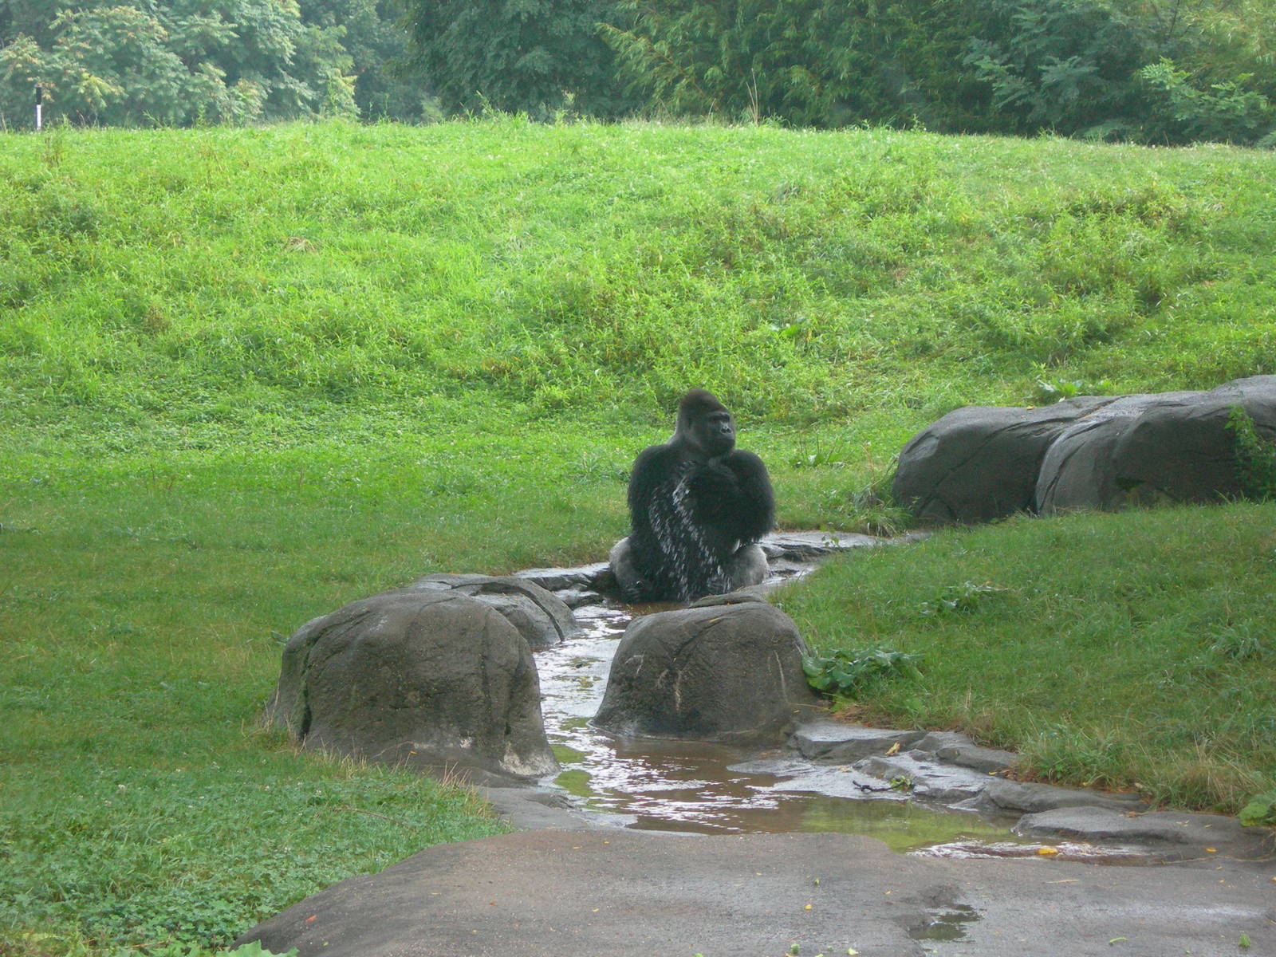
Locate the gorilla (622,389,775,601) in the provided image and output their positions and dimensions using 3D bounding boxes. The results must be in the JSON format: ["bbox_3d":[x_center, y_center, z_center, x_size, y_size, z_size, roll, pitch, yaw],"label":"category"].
[{"bbox_3d":[0.284,0.053,21.971,0.830,1.080,0.750,-2,8,-15],"label":"gorilla"}]

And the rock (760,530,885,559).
[{"bbox_3d":[1.006,0.371,22.975,0.680,0.130,0.550,0,8,0],"label":"rock"}]

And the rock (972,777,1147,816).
[{"bbox_3d":[1.759,1.310,17.553,0.730,0.120,0.420,0,8,0],"label":"rock"}]

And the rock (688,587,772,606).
[{"bbox_3d":[0.450,0.655,20.491,0.420,0.240,0.400,0,8,0],"label":"rock"}]

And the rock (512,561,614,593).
[{"bbox_3d":[-0.416,0.503,22.035,0.550,0.130,0.500,0,8,0],"label":"rock"}]

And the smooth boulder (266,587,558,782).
[{"bbox_3d":[-1.003,0.849,18.498,1.200,0.730,1.000,1,8,5],"label":"smooth boulder"}]

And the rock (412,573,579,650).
[{"bbox_3d":[-0.656,0.578,19.415,0.760,0.280,0.900,-1,7,-10],"label":"rock"}]

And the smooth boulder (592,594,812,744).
[{"bbox_3d":[0.311,0.833,19.152,1.000,0.520,0.850,0,8,0],"label":"smooth boulder"}]

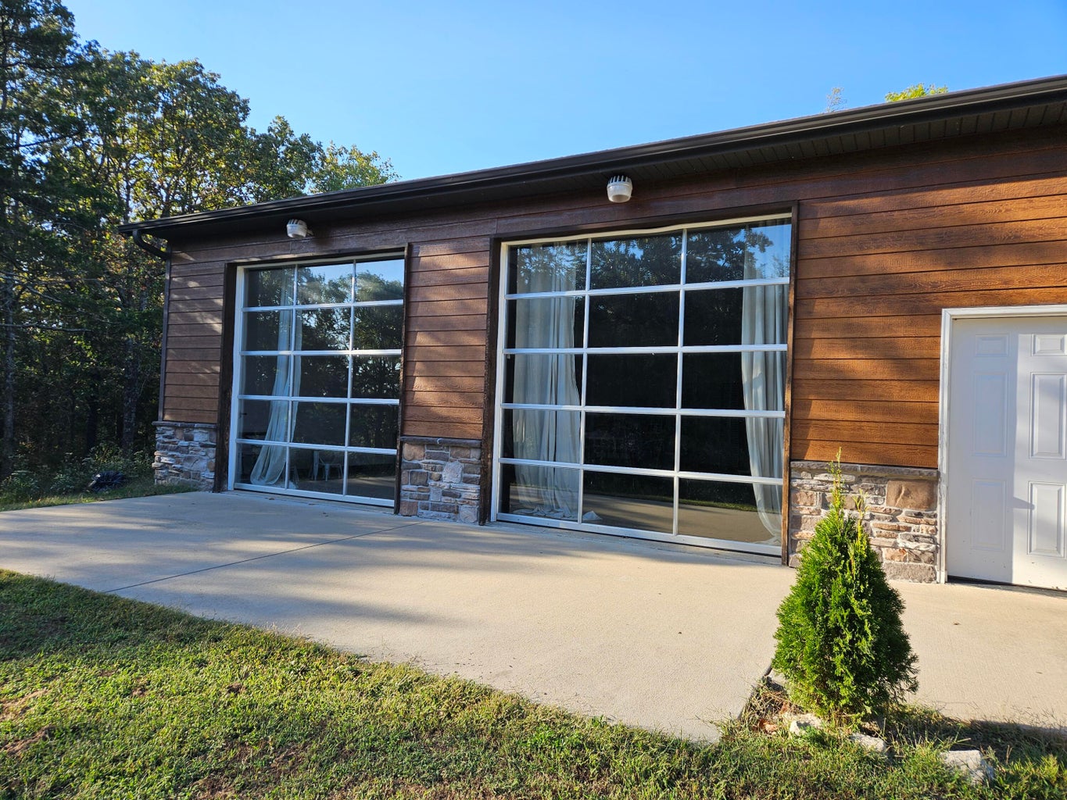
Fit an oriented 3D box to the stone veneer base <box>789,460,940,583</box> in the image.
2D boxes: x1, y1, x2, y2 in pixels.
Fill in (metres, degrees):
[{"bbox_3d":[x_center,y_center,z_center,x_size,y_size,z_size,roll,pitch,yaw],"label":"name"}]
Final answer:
[{"bbox_3d":[2.730,0.996,5.922,1.121,0.907,0.110,1,-1,28],"label":"stone veneer base"}]

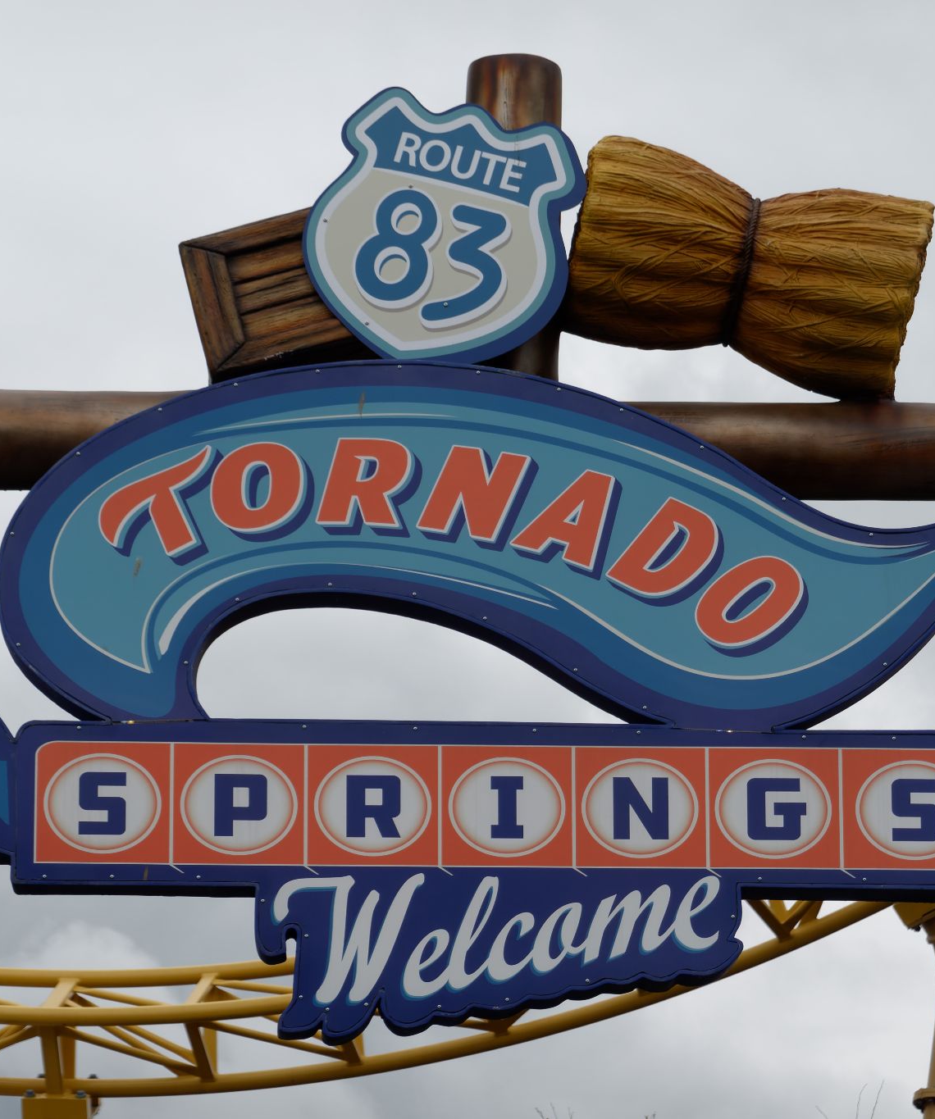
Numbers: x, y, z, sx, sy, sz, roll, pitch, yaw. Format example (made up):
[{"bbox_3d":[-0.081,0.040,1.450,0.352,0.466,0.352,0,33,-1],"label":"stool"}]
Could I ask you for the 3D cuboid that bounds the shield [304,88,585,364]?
[{"bbox_3d":[-0.076,-0.991,17.831,0.816,0.858,0.080,14,-14,1],"label":"shield"}]

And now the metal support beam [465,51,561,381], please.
[{"bbox_3d":[0.147,-1.001,18.141,0.298,1.148,0.298,1,-14,-2],"label":"metal support beam"}]

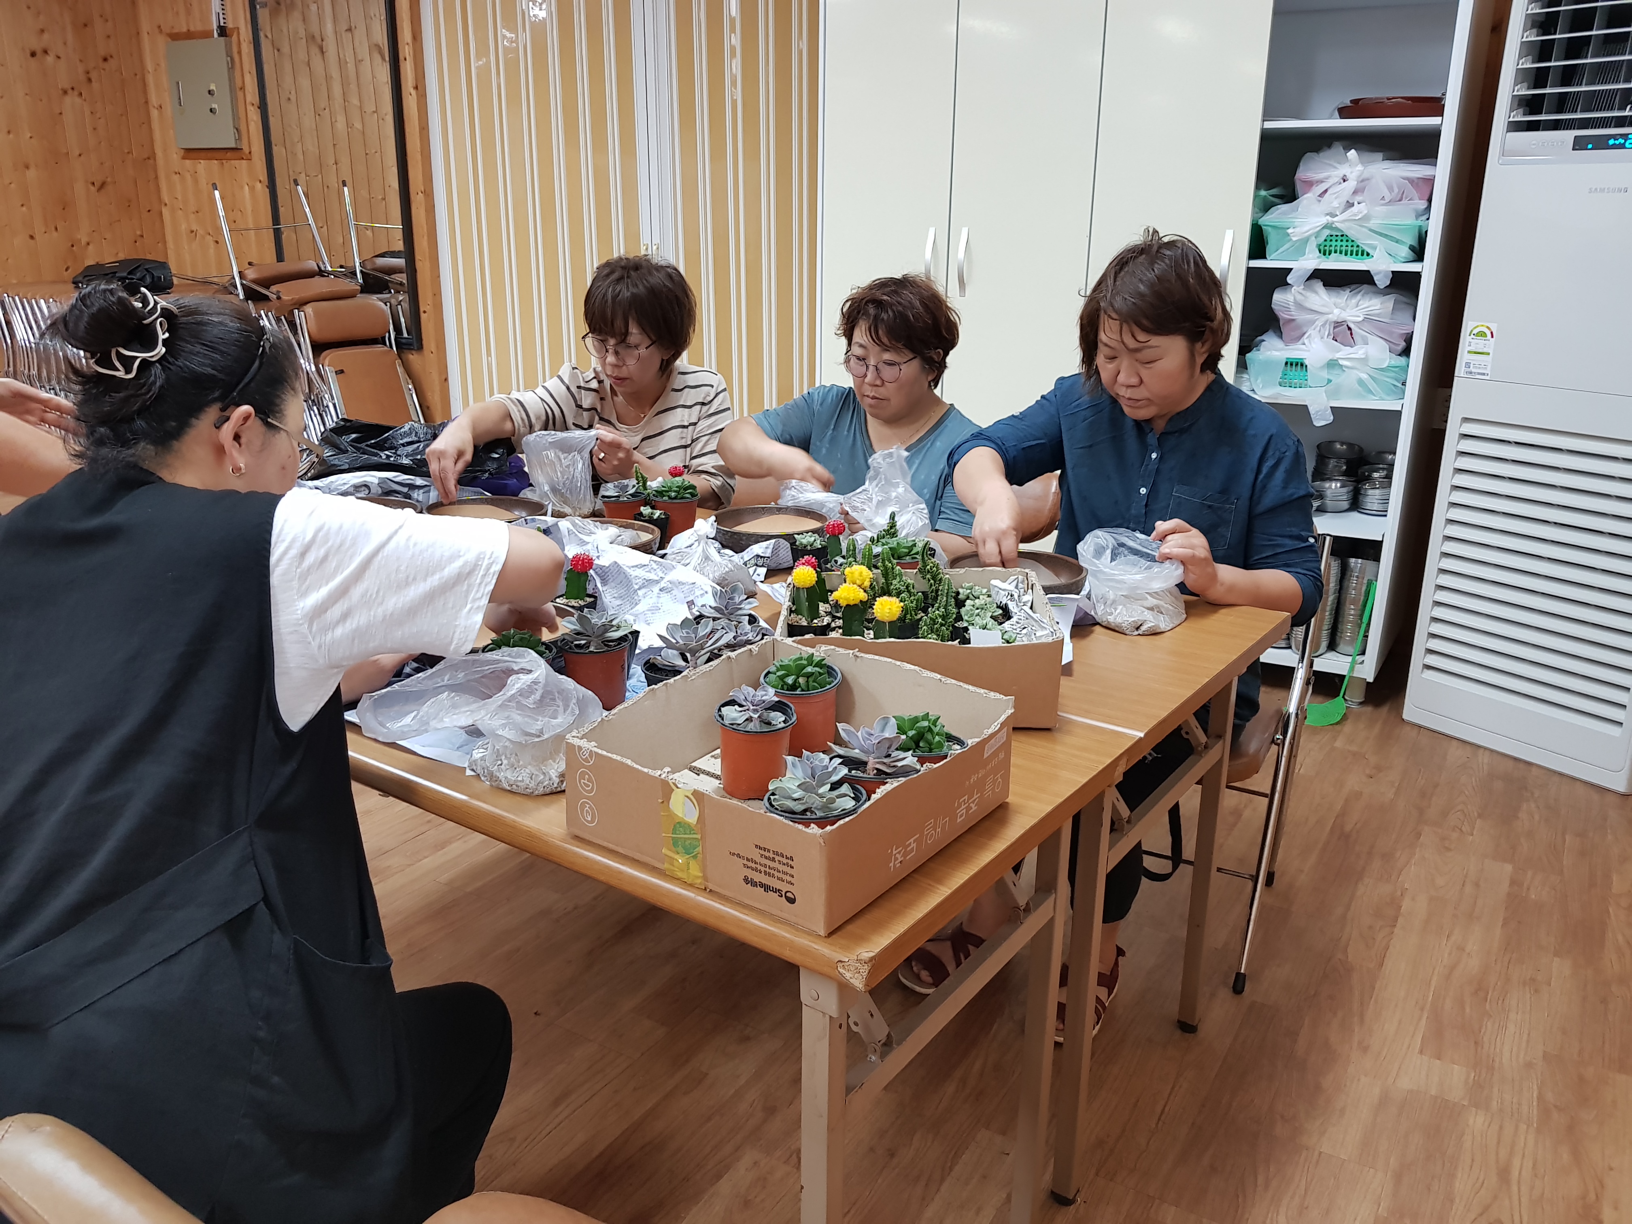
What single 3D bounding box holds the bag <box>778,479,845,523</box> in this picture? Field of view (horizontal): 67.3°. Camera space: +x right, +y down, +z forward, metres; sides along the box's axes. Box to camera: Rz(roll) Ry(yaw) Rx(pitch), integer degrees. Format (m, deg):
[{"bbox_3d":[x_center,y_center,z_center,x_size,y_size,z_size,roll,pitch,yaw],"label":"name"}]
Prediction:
[{"bbox_3d":[-0.009,-0.212,2.360,0.130,0.095,0.100,8,18,24],"label":"bag"}]

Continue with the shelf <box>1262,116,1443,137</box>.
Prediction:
[{"bbox_3d":[1.445,-1.287,3.274,0.420,0.025,0.420,9,19,26],"label":"shelf"}]

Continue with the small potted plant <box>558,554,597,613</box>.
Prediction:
[{"bbox_3d":[-0.334,-0.023,1.719,0.056,0.120,0.056,12,20,34],"label":"small potted plant"}]

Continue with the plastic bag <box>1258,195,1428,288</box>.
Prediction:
[{"bbox_3d":[1.428,-0.997,3.291,0.400,0.220,0.290,9,19,26],"label":"plastic bag"}]

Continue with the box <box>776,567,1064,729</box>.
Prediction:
[{"bbox_3d":[0.131,0.039,1.612,0.337,0.112,0.303,1,17,4],"label":"box"}]

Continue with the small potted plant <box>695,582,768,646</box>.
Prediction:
[{"bbox_3d":[-0.112,0.026,1.569,0.095,0.130,0.095,0,17,0],"label":"small potted plant"}]

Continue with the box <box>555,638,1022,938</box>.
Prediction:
[{"bbox_3d":[-0.020,0.155,1.228,0.310,0.113,0.325,12,21,35],"label":"box"}]

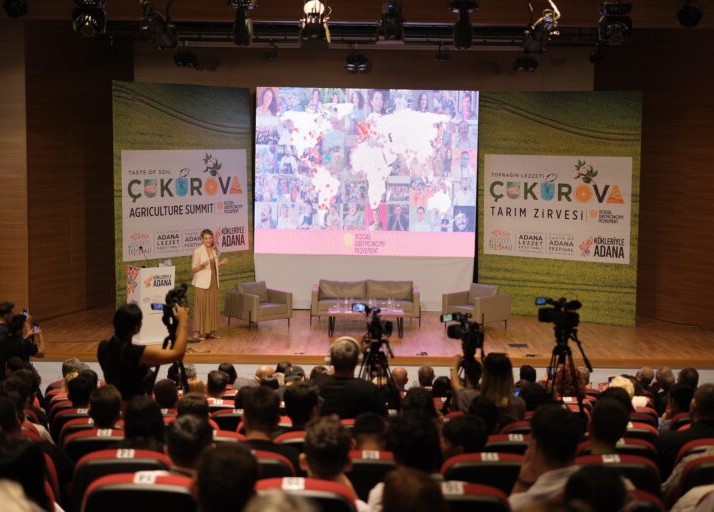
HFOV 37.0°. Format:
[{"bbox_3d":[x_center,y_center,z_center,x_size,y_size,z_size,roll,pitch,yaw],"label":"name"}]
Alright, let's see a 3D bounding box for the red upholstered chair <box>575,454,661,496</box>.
[{"bbox_3d":[1.137,1.348,5.054,0.540,0.950,0.620,1,5,0],"label":"red upholstered chair"}]

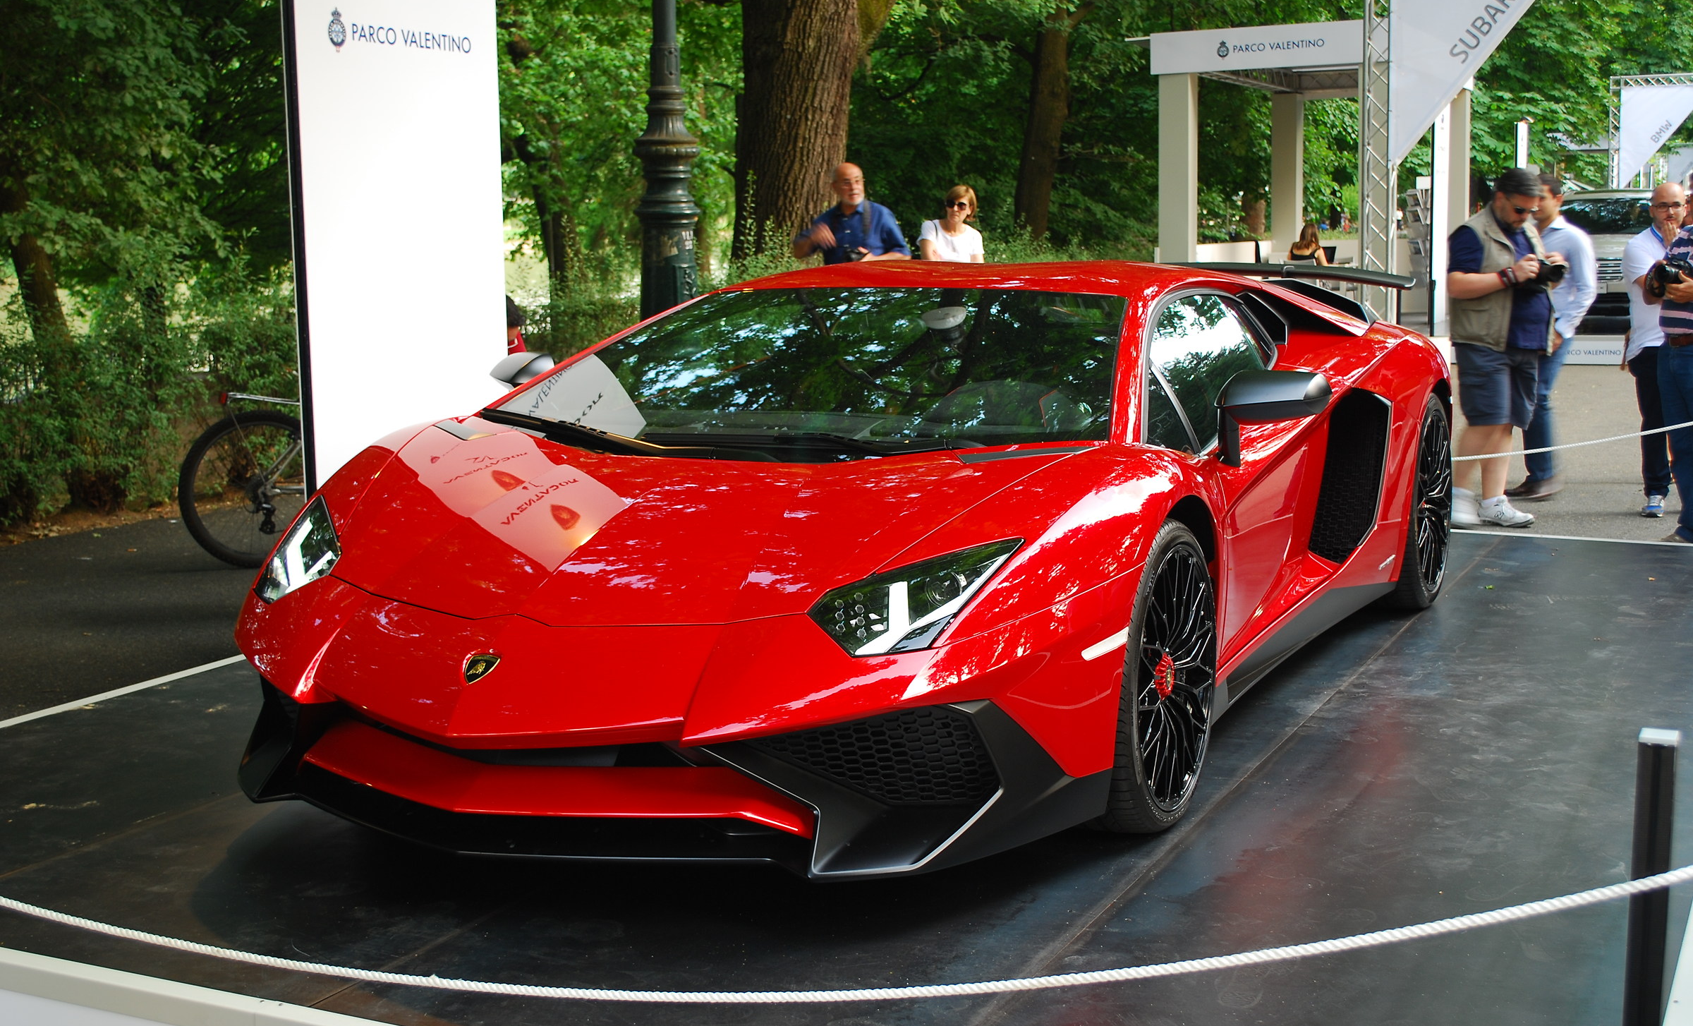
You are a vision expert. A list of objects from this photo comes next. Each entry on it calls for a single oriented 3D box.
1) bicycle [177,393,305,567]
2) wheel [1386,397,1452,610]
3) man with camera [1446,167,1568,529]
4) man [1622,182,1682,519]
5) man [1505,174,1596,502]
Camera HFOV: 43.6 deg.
[{"bbox_3d":[-2.079,-0.293,9.446,1.740,1.040,0.600,-3,8,-20],"label":"bicycle"},{"bbox_3d":[1.701,-0.039,6.702,0.340,0.710,0.710,3,9,25],"label":"wheel"},{"bbox_3d":[3.253,-0.814,10.474,0.560,1.760,0.480,-8,11,-43],"label":"man with camera"},{"bbox_3d":[4.129,-0.825,10.762,0.500,1.690,0.380,-5,9,-28],"label":"man"},{"bbox_3d":[3.842,-0.960,11.514,0.380,1.760,0.500,-3,8,-18],"label":"man"}]

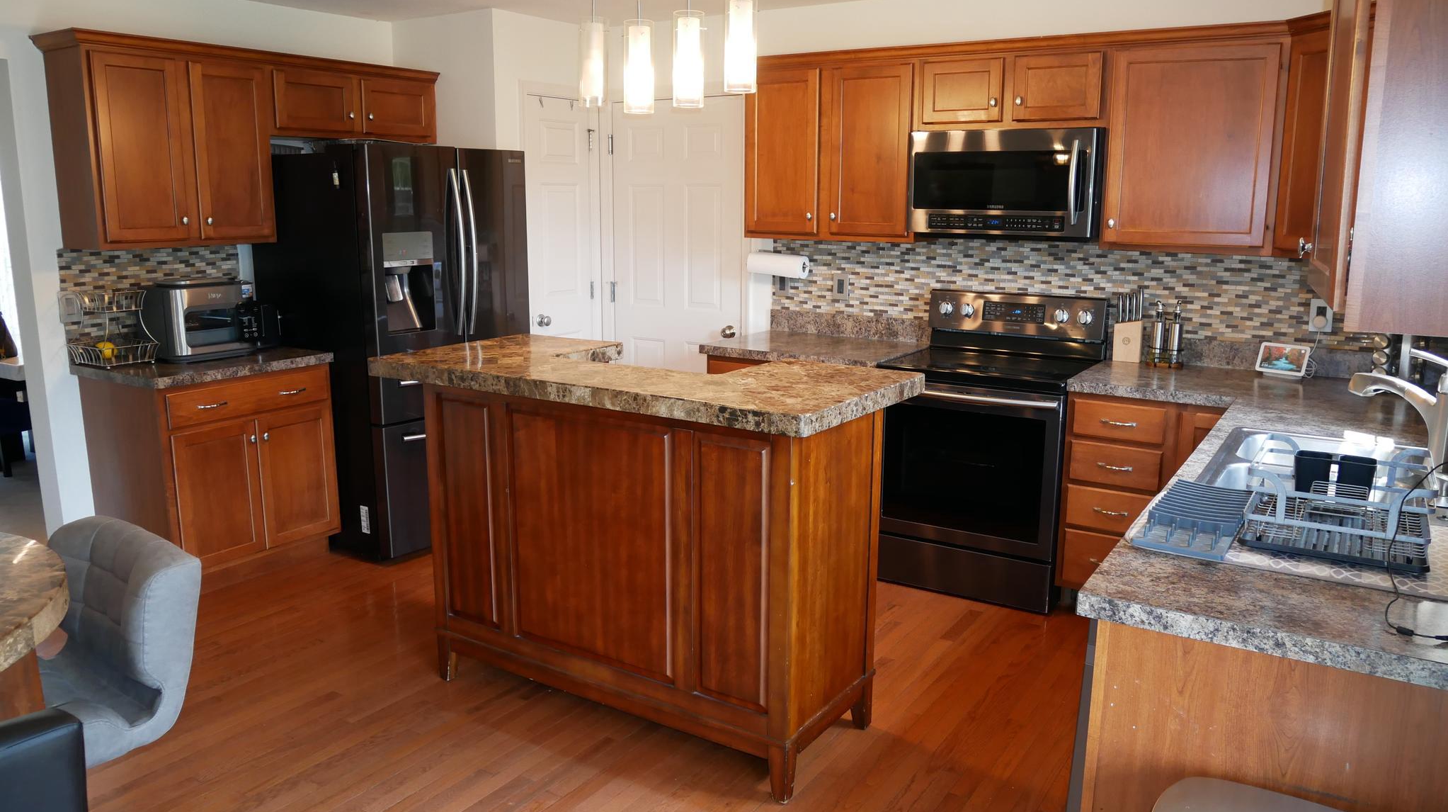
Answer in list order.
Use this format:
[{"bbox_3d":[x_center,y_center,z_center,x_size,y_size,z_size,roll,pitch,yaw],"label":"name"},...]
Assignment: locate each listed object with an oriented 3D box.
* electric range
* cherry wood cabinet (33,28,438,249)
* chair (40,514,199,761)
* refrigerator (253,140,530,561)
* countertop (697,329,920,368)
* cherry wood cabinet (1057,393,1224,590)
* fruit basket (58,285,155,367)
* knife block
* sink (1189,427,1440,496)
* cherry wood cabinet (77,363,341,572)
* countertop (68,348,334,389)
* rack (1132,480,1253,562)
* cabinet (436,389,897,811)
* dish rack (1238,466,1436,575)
[{"bbox_3d":[1.105,0.145,4.190,0.759,1.188,0.694,8,14,33],"label":"electric range"},{"bbox_3d":[-2.037,-1.144,4.524,0.352,0.800,1.689,8,14,34],"label":"cherry wood cabinet"},{"bbox_3d":[-1.308,0.741,1.966,0.452,0.909,0.457,7,13,31],"label":"chair"},{"bbox_3d":[-1.542,-0.306,4.829,0.860,1.785,0.912,8,14,33],"label":"refrigerator"},{"bbox_3d":[0.425,-0.262,4.607,0.875,0.038,0.625,8,14,33],"label":"countertop"},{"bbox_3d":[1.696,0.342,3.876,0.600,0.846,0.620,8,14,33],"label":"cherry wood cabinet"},{"bbox_3d":[-2.491,-0.316,4.085,0.266,0.293,0.231,8,14,34],"label":"fruit basket"},{"bbox_3d":[1.666,-0.266,4.139,0.111,0.176,0.090,8,14,33],"label":"knife block"},{"bbox_3d":[1.493,0.259,2.470,0.535,0.198,0.835,8,14,33],"label":"sink"},{"bbox_3d":[-2.185,0.271,4.332,0.636,0.883,0.730,8,14,34],"label":"cherry wood cabinet"},{"bbox_3d":[-2.180,-0.176,4.228,0.662,0.038,0.760,8,14,34],"label":"countertop"},{"bbox_3d":[0.960,0.222,2.047,0.170,0.048,0.350,8,14,33],"label":"rack"},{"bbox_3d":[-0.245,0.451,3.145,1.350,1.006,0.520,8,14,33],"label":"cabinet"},{"bbox_3d":[1.230,0.179,2.006,0.307,0.152,0.375,8,14,33],"label":"dish rack"}]

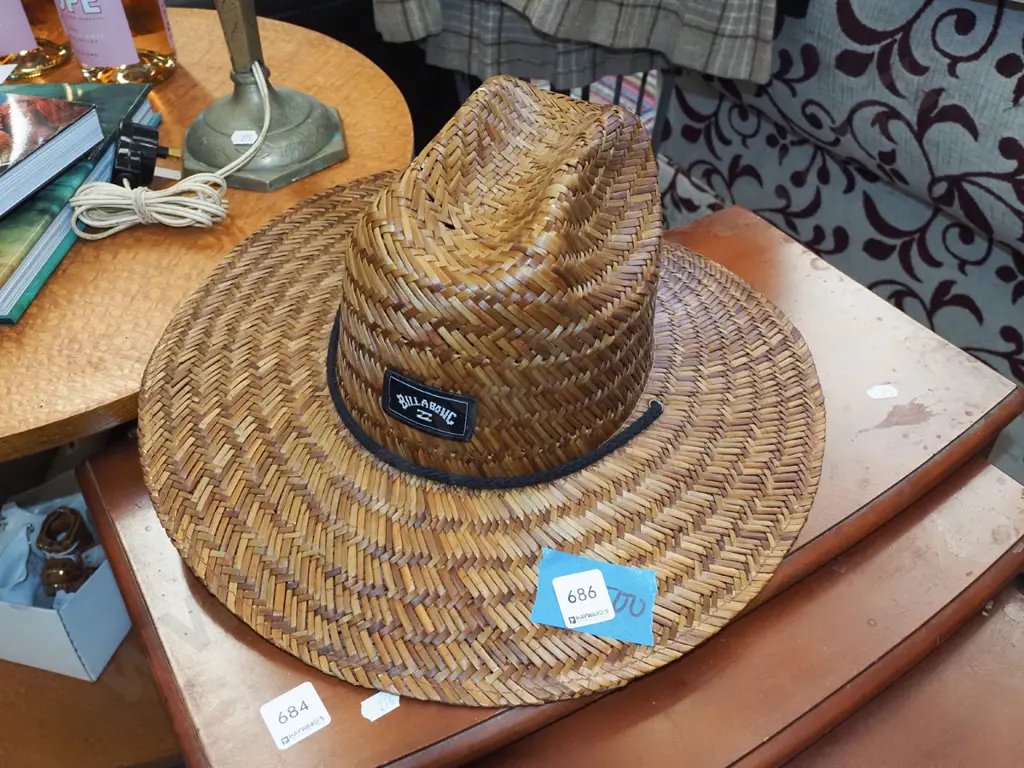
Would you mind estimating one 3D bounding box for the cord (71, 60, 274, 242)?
[{"bbox_3d":[-0.268,-0.183,0.741,0.143,0.086,0.135,0,41,0],"label":"cord"}]

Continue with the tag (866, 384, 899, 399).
[{"bbox_3d":[0.263,0.005,0.672,0.021,0.001,0.013,-4,41,-4],"label":"tag"}]

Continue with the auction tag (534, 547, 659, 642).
[{"bbox_3d":[0.046,0.116,0.518,0.068,0.002,0.044,13,55,-5],"label":"auction tag"}]

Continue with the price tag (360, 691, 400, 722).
[{"bbox_3d":[-0.069,0.167,0.493,0.021,0.001,0.013,-25,47,-25],"label":"price tag"}]

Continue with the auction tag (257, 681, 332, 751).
[{"bbox_3d":[-0.112,0.171,0.489,0.029,0.001,0.029,-24,46,-24],"label":"auction tag"}]

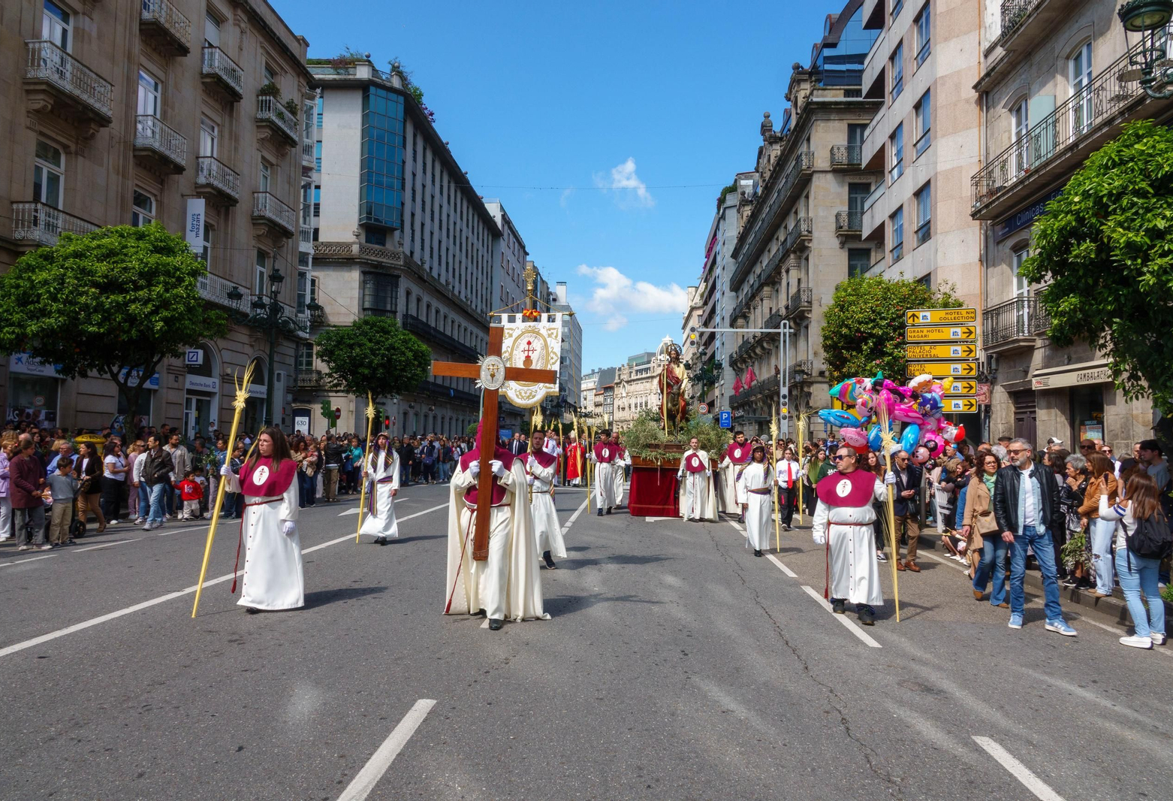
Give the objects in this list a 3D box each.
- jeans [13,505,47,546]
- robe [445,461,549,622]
[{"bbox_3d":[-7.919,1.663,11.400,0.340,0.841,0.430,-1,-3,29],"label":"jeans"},{"bbox_3d":[-0.800,1.236,7.150,0.920,1.483,0.680,1,-3,-3],"label":"robe"}]

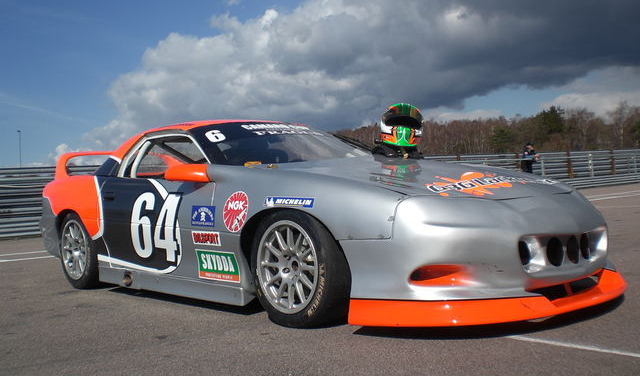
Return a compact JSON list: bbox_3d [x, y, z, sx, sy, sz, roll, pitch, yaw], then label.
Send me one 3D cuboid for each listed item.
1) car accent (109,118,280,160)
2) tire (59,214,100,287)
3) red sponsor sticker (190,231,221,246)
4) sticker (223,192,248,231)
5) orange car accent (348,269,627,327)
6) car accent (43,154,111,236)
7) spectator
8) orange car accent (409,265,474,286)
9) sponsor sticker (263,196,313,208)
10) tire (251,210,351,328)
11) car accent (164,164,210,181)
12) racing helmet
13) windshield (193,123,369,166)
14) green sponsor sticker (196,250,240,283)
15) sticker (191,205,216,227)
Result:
[{"bbox_3d":[-0.773,-0.374,5.236,1.363,0.293,1.262,-3,0,-43],"label":"car accent"},{"bbox_3d":[-1.831,0.481,5.312,0.273,0.616,0.616,-3,0,-43],"label":"tire"},{"bbox_3d":[-0.676,0.301,3.959,0.012,0.079,0.280,-4,1,-44],"label":"red sponsor sticker"},{"bbox_3d":[-0.469,0.132,3.715,0.012,0.235,0.235,3,-4,-43],"label":"sticker"},{"bbox_3d":[1.071,0.522,3.492,1.880,0.135,0.745,-4,1,-44],"label":"orange car accent"},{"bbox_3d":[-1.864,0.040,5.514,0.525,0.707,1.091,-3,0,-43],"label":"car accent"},{"bbox_3d":[7.570,-0.785,23.808,0.450,1.740,0.500,-3,1,35],"label":"spectator"},{"bbox_3d":[0.532,0.383,2.936,0.273,0.091,0.111,-3,0,-1],"label":"orange car accent"},{"bbox_3d":[-0.155,0.074,3.374,0.012,0.052,0.375,23,-17,-41],"label":"sponsor sticker"},{"bbox_3d":[-0.070,0.386,3.411,0.273,0.616,0.616,-3,0,-43],"label":"tire"},{"bbox_3d":[-0.812,-0.089,4.073,0.210,0.115,0.190,-4,1,-44],"label":"car accent"},{"bbox_3d":[0.493,-0.384,4.027,0.255,0.265,0.330,-3,1,-7],"label":"racing helmet"},{"bbox_3d":[-0.211,-0.318,4.679,1.475,0.343,0.768,-3,0,-43],"label":"windshield"},{"bbox_3d":[-0.591,0.447,3.834,0.025,0.169,0.434,-3,0,-43],"label":"green sponsor sticker"},{"bbox_3d":[-0.676,0.167,3.916,0.020,0.119,0.247,-3,0,-43],"label":"sticker"}]

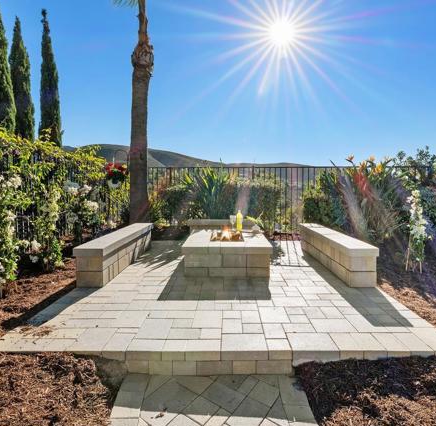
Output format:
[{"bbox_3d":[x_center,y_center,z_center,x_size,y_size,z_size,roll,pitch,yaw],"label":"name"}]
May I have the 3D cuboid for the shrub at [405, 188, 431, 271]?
[{"bbox_3d":[2.394,0.223,3.420,0.260,0.970,0.260,0,5,1],"label":"shrub"}]

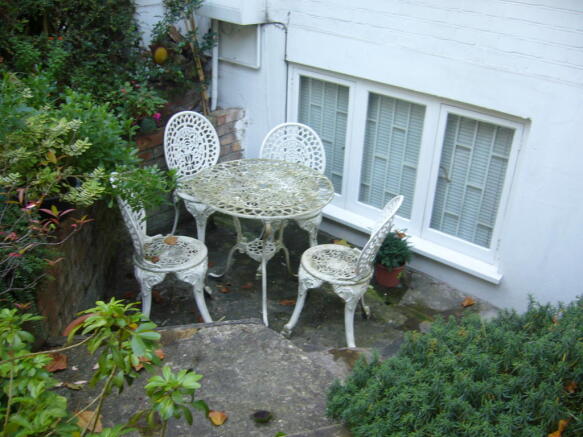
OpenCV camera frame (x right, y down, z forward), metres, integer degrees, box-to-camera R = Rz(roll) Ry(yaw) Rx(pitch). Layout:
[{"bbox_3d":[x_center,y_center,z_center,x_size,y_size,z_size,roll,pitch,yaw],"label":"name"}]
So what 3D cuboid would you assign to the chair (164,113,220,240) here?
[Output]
[{"bbox_3d":[-0.575,-0.240,3.977,0.429,0.859,0.482,-20,35,-35],"label":"chair"}]

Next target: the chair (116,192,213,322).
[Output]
[{"bbox_3d":[-0.684,0.163,3.206,0.482,0.859,0.429,-4,29,-12],"label":"chair"}]

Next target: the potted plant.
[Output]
[{"bbox_3d":[0.631,0.276,3.671,0.241,0.318,0.241,2,28,0],"label":"potted plant"}]

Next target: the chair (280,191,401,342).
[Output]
[{"bbox_3d":[0.288,0.222,3.167,0.482,0.859,0.429,16,31,25],"label":"chair"}]

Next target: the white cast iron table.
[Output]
[{"bbox_3d":[-0.166,0.122,3.498,0.784,0.700,0.784,2,28,-1],"label":"white cast iron table"}]

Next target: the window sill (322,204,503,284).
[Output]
[{"bbox_3d":[0.600,0.060,4.017,1.776,0.072,0.125,23,34,34],"label":"window sill"}]

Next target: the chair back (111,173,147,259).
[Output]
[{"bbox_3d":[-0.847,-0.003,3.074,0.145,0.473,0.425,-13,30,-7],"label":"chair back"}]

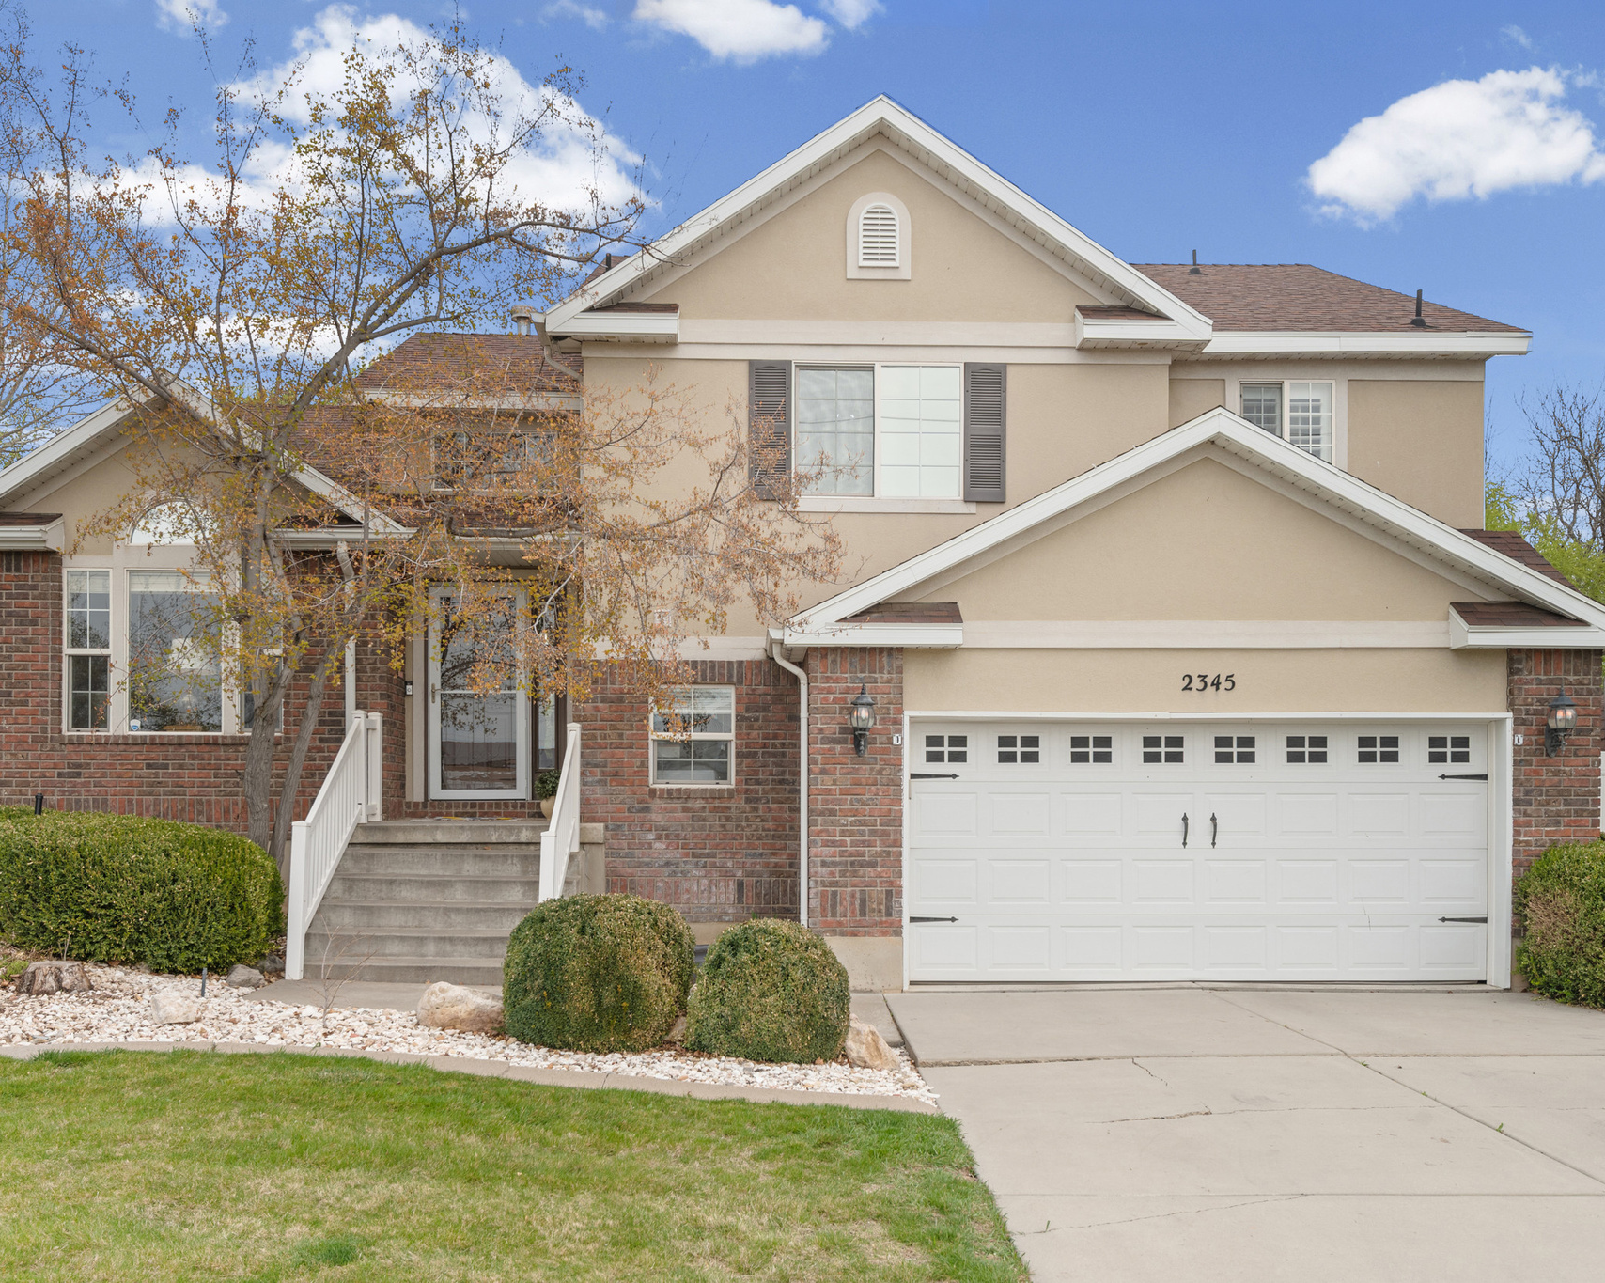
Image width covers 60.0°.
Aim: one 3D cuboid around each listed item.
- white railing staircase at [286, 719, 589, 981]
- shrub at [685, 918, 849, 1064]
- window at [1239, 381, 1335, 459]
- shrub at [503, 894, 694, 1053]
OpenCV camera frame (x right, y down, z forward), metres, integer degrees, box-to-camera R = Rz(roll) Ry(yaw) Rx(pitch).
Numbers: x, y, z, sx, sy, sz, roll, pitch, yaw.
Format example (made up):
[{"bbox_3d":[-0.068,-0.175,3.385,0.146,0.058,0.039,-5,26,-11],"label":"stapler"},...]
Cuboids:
[{"bbox_3d":[-2.929,1.611,11.450,2.040,2.070,2.050,0,-2,-2],"label":"white railing staircase"},{"bbox_3d":[-0.207,2.097,8.500,0.990,0.820,0.970,0,-2,-2],"label":"shrub"},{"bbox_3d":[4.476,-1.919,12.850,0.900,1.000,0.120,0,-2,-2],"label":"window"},{"bbox_3d":[-1.297,2.059,8.850,1.180,0.900,1.150,0,-2,-2],"label":"shrub"}]

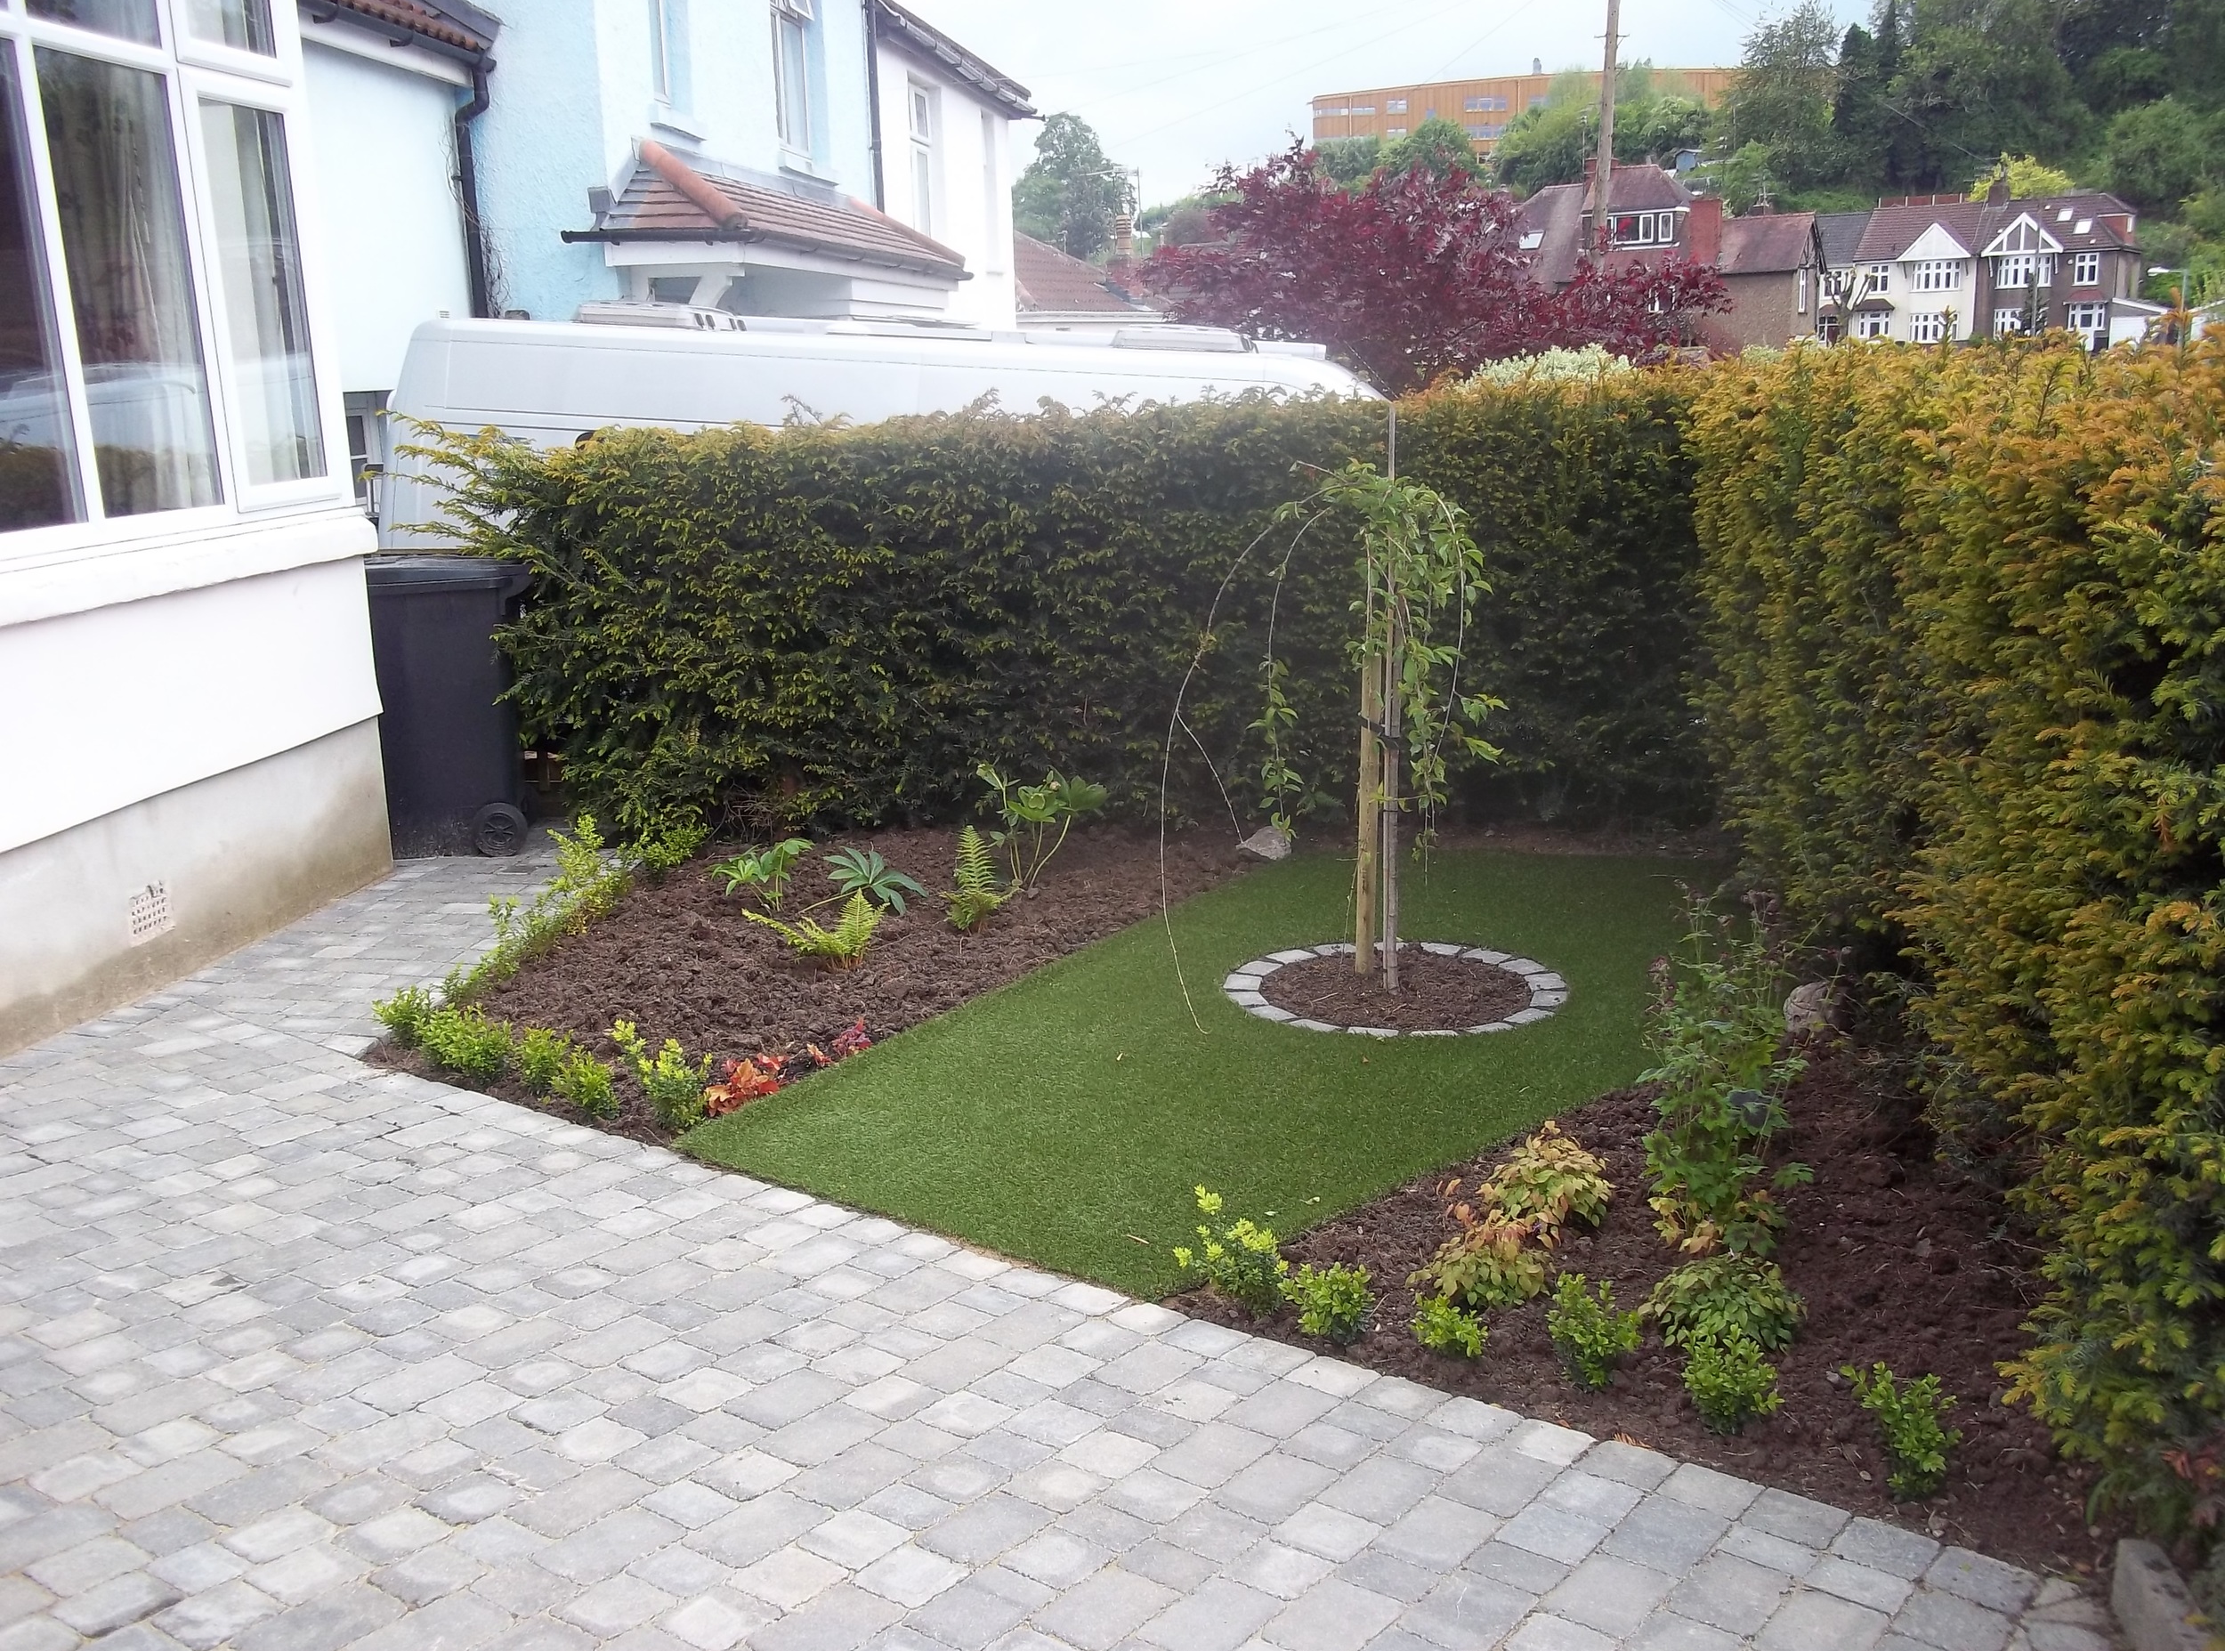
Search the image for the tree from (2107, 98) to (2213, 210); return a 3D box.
[{"bbox_3d":[58.506,-37.514,115.000,6.200,6.600,6.000,5,14,26],"label":"tree"}]

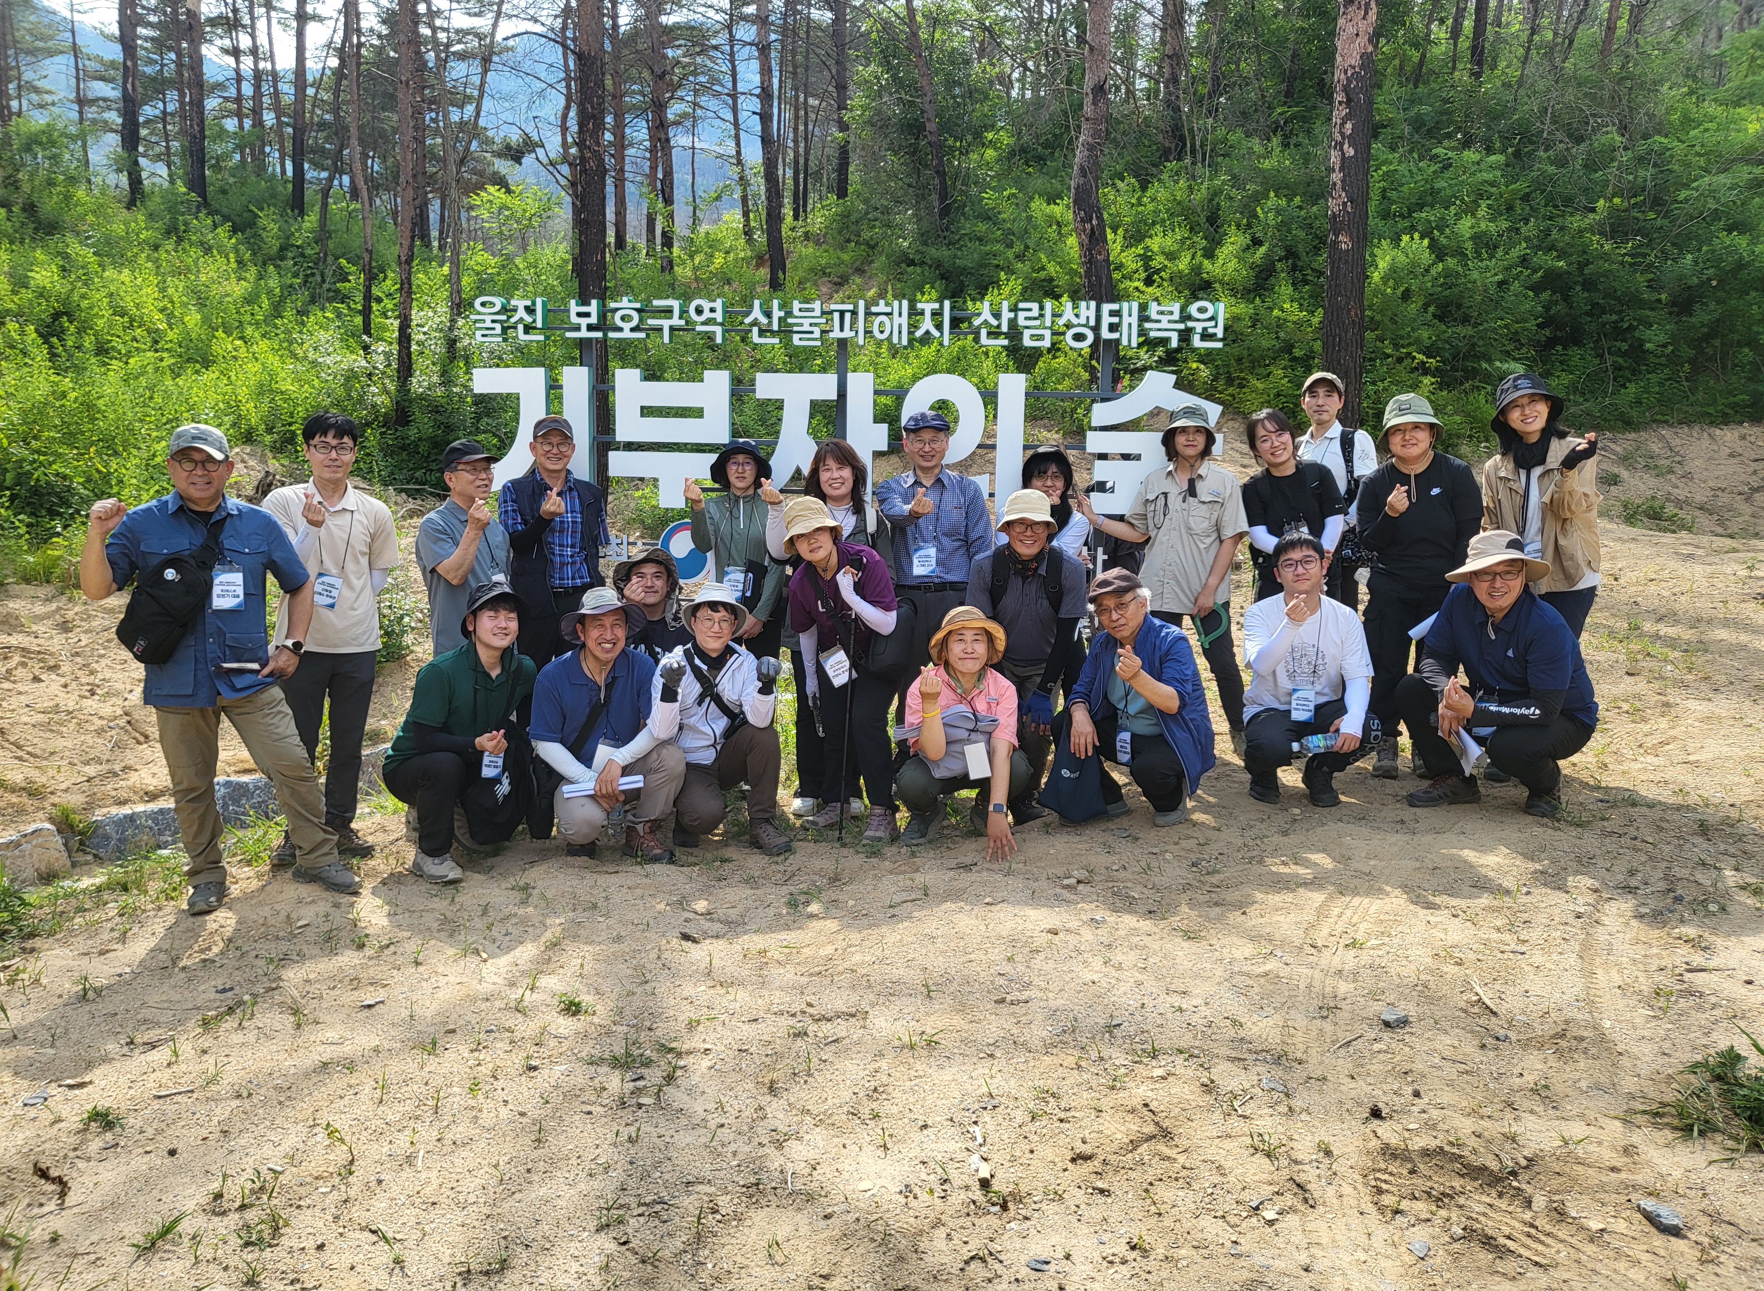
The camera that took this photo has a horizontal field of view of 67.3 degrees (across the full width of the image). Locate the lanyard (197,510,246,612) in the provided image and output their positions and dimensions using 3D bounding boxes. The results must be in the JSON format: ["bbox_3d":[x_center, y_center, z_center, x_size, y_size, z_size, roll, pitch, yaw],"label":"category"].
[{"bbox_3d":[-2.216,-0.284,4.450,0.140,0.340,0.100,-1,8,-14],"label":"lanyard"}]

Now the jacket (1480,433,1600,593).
[{"bbox_3d":[2.781,-0.545,5.600,0.470,0.660,0.340,3,7,28],"label":"jacket"}]

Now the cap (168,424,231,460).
[{"bbox_3d":[-2.343,-0.696,4.550,0.190,0.130,0.265,-2,8,-32],"label":"cap"}]

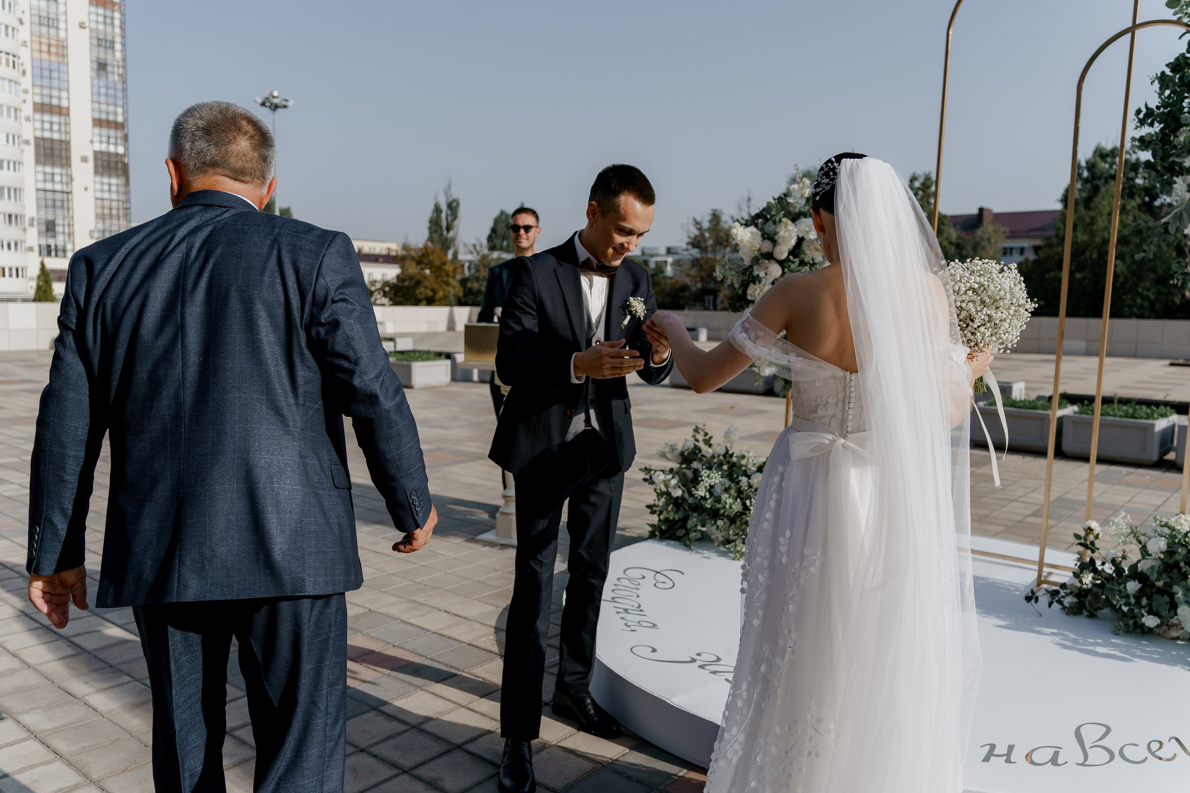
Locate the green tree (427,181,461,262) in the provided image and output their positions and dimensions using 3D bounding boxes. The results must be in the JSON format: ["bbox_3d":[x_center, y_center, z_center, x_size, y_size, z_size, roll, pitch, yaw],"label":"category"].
[{"bbox_3d":[-17.956,-17.677,110.000,4.200,15.908,4.000,1,6,0],"label":"green tree"}]

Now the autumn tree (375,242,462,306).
[{"bbox_3d":[-11.482,-7.336,60.000,5.600,5.237,5.000,1,6,0],"label":"autumn tree"}]

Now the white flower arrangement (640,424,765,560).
[{"bbox_3d":[0.563,0.441,4.650,0.700,0.604,0.580,6,7,39],"label":"white flower arrangement"}]

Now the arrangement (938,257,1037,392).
[{"bbox_3d":[0.999,-0.182,2.360,0.250,0.335,0.250,6,6,0],"label":"arrangement"}]

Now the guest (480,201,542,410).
[{"bbox_3d":[-0.410,-0.125,5.400,0.560,1.860,0.420,3,6,15],"label":"guest"}]

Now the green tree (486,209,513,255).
[{"bbox_3d":[-10.442,-16.061,110.000,5.000,12.971,5.000,1,6,0],"label":"green tree"}]

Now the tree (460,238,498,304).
[{"bbox_3d":[-7.878,-7.690,62.000,3.200,5.689,3.200,1,6,0],"label":"tree"}]

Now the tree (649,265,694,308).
[{"bbox_3d":[3.943,-5.298,50.000,3.000,3.689,2.800,1,6,0],"label":"tree"}]

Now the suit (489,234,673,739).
[{"bbox_3d":[-0.049,0.282,2.780,0.550,1.490,0.460,-3,7,-35],"label":"suit"}]

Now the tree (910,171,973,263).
[{"bbox_3d":[22.029,-9.341,60.000,5.000,10.475,5.000,1,6,0],"label":"tree"}]

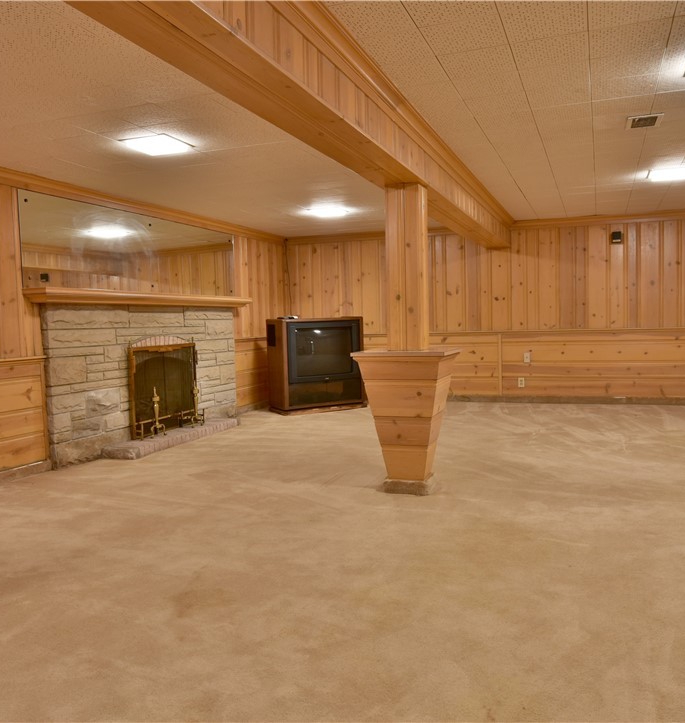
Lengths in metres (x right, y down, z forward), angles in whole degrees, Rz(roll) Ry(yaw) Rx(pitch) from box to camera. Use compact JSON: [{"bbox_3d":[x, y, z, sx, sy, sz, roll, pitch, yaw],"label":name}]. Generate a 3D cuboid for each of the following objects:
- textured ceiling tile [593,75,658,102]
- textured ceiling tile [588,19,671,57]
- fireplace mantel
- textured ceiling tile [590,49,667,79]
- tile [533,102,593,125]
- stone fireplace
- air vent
[{"bbox_3d":[1.409,-1.378,3.172,0.305,0.020,0.305,0,4,22],"label":"textured ceiling tile"},{"bbox_3d":[1.185,-1.338,2.623,0.305,0.018,0.305,0,4,22],"label":"textured ceiling tile"},{"bbox_3d":[-1.707,-0.567,5.995,0.240,0.115,2.920,0,4,22],"label":"fireplace mantel"},{"bbox_3d":[1.294,-1.357,2.891,0.305,0.020,0.305,0,4,22],"label":"textured ceiling tile"},{"bbox_3d":[1.246,-1.401,3.574,0.305,0.018,0.305,0,4,22],"label":"tile"},{"bbox_3d":[-1.625,0.110,6.027,0.410,1.270,2.660,0,4,22],"label":"stone fireplace"},{"bbox_3d":[1.793,-1.414,3.752,0.184,0.020,0.260,0,4,22],"label":"air vent"}]

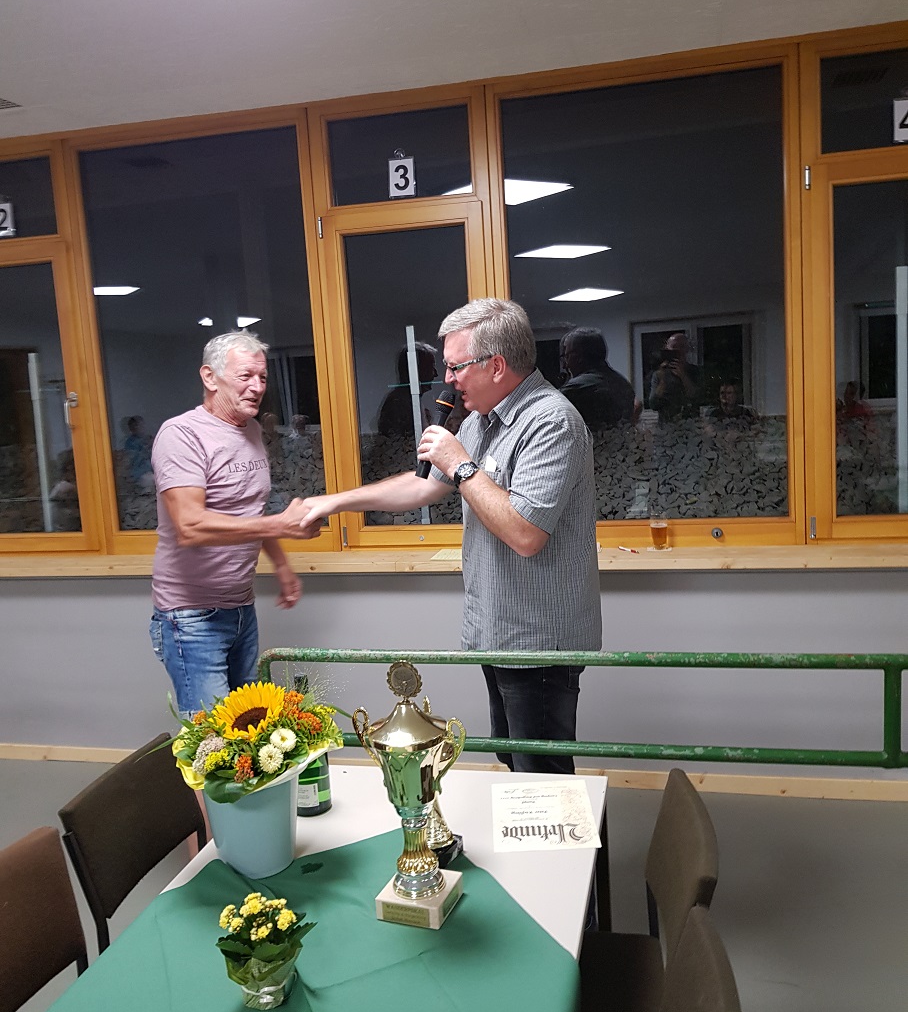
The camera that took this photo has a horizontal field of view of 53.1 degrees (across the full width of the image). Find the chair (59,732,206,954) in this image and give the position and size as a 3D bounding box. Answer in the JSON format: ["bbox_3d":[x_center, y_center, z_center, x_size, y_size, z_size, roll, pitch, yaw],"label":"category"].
[{"bbox_3d":[-0.521,1.005,2.098,0.540,0.820,0.470,-2,8,14],"label":"chair"}]

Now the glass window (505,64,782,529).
[{"bbox_3d":[0.734,-0.756,3.501,1.025,1.645,0.060,-2,9,14],"label":"glass window"}]

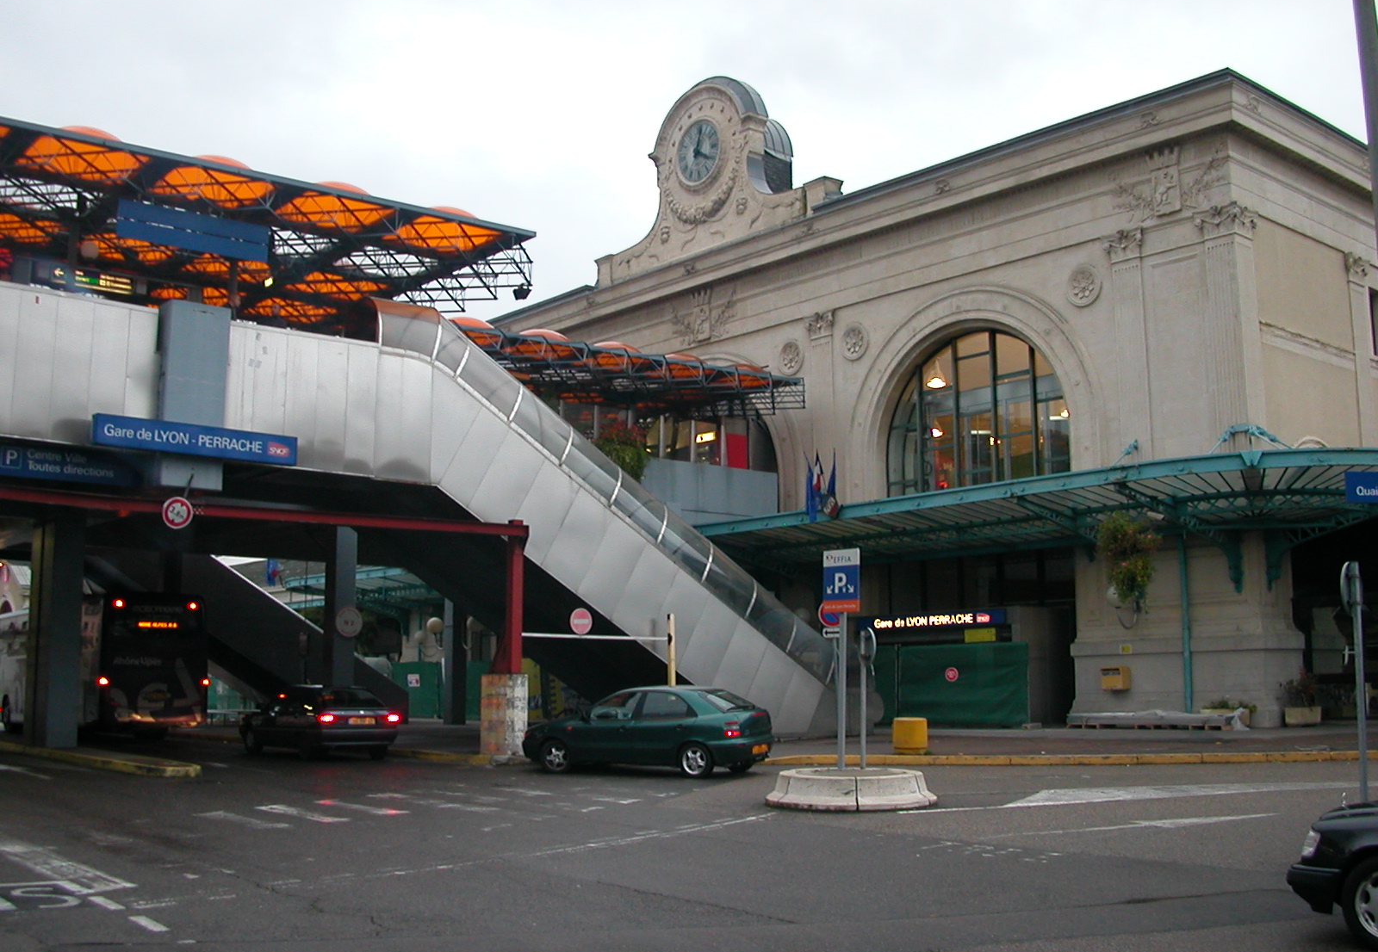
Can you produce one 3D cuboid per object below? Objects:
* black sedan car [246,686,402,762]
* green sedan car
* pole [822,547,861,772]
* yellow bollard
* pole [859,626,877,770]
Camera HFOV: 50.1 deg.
[{"bbox_3d":[-7.453,4.879,29.420,1.750,1.420,4.450,6,-10,-36],"label":"black sedan car"},{"bbox_3d":[-0.710,4.183,24.313,4.190,1.420,1.750,-4,-9,26],"label":"green sedan car"},{"bbox_3d":[1.890,2.278,18.295,0.510,2.745,0.130,-6,-10,38],"label":"pole"},{"bbox_3d":[4.074,4.838,27.417,0.652,0.653,0.652,0,-8,0],"label":"yellow bollard"},{"bbox_3d":[2.181,2.755,18.304,0.130,1.748,0.450,3,-8,-19],"label":"pole"}]

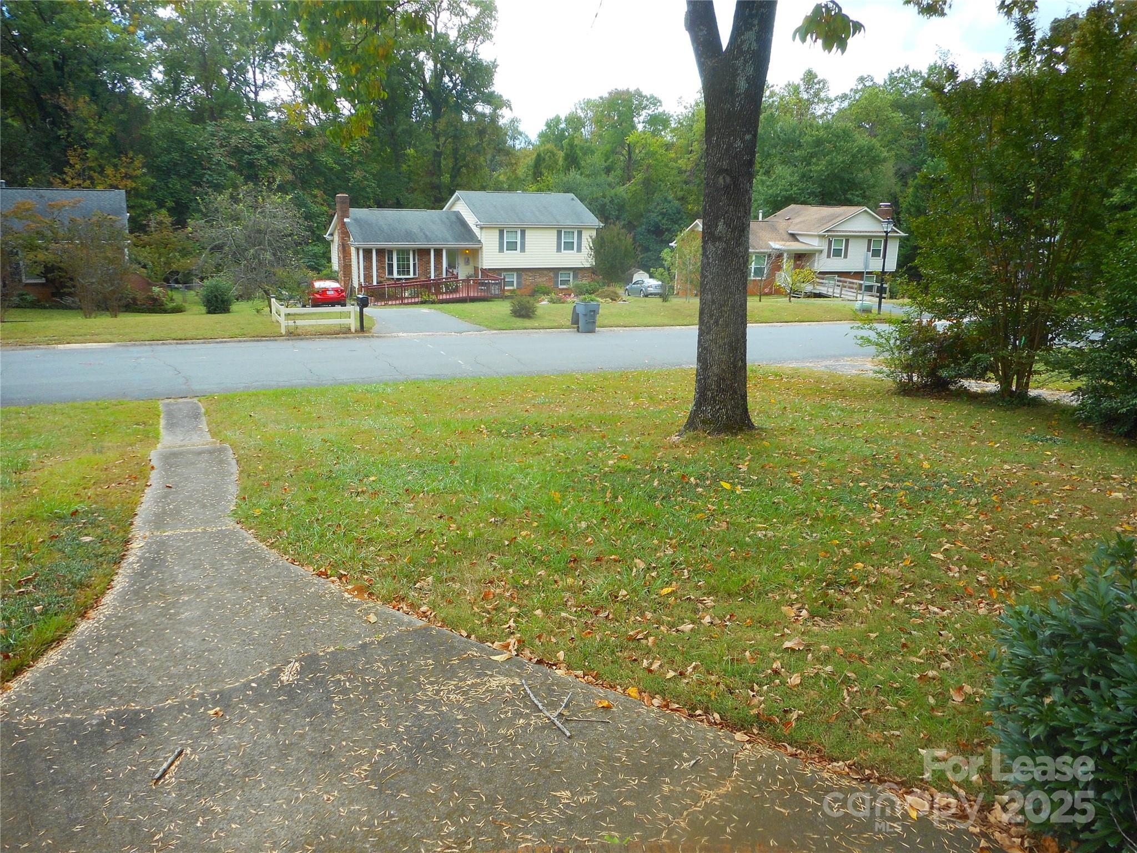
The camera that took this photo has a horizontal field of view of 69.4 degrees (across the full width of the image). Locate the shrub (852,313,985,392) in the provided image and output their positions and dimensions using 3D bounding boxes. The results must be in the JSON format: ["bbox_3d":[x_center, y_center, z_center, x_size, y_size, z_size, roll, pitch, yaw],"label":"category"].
[{"bbox_3d":[7.548,-1.634,17.399,2.450,1.550,1.950,-4,16,-19],"label":"shrub"}]

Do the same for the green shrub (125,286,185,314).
[{"bbox_3d":[-19.725,-6.101,39.025,2.700,1.350,1.900,-4,16,-19],"label":"green shrub"}]

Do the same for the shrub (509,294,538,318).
[{"bbox_3d":[-2.041,-5.564,37.455,1.300,1.120,1.300,1,15,0],"label":"shrub"}]

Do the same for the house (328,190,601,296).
[{"bbox_3d":[-7.080,-12.427,54.230,16.039,6.504,9.614,-6,16,-24],"label":"house"}]

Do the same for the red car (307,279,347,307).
[{"bbox_3d":[-13.302,-7.468,45.412,1.800,1.450,4.600,-5,16,-21],"label":"red car"}]

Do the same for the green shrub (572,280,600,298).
[{"bbox_3d":[1.116,-8.844,52.151,1.800,1.150,1.600,-4,16,-19],"label":"green shrub"}]

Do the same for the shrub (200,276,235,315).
[{"bbox_3d":[-16.943,-6.398,39.361,1.750,1.850,1.750,-4,16,-19],"label":"shrub"}]

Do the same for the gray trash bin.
[{"bbox_3d":[0.700,-4.136,30.858,0.720,1.100,0.880,-8,18,-32],"label":"gray trash bin"}]

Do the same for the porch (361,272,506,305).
[{"bbox_3d":[-8.201,-8.191,47.723,8.371,1.750,3.600,-6,16,-24],"label":"porch"}]

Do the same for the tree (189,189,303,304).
[{"bbox_3d":[-15.647,-8.569,39.511,5.300,6.100,5.000,-4,16,-19],"label":"tree"}]

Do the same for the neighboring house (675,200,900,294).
[{"bbox_3d":[15.187,-12.952,59.635,15.178,6.349,8.928,-4,16,-18],"label":"neighboring house"}]

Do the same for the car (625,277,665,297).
[{"bbox_3d":[5.993,-11.081,64.814,1.840,1.440,4.750,-4,16,-20],"label":"car"}]

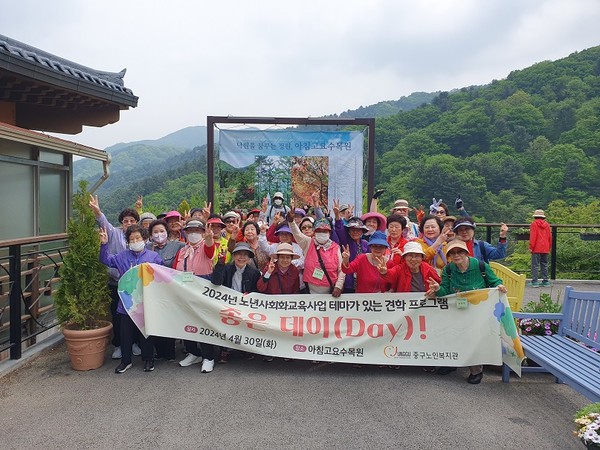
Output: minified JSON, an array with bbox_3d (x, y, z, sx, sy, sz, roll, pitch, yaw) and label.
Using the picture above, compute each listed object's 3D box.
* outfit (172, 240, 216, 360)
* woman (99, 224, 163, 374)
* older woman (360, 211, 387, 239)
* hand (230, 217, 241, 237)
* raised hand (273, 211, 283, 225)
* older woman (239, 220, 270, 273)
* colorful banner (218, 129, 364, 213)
[{"bbox_3d":[-1.089,0.753,4.653,0.450,1.230,0.380,0,2,-7],"label":"outfit"},{"bbox_3d":[-1.712,0.704,4.553,0.620,1.480,0.450,0,2,-6],"label":"woman"},{"bbox_3d":[0.898,0.628,5.430,0.480,1.560,0.340,0,2,6],"label":"older woman"},{"bbox_3d":[-0.701,0.022,4.900,0.100,0.190,0.080,0,2,-6],"label":"hand"},{"bbox_3d":[-0.262,-0.087,5.250,0.110,0.160,0.070,0,2,0],"label":"raised hand"},{"bbox_3d":[-0.523,0.702,5.182,0.500,1.510,0.380,0,2,-3],"label":"older woman"},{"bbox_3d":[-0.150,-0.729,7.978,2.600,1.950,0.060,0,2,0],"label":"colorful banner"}]

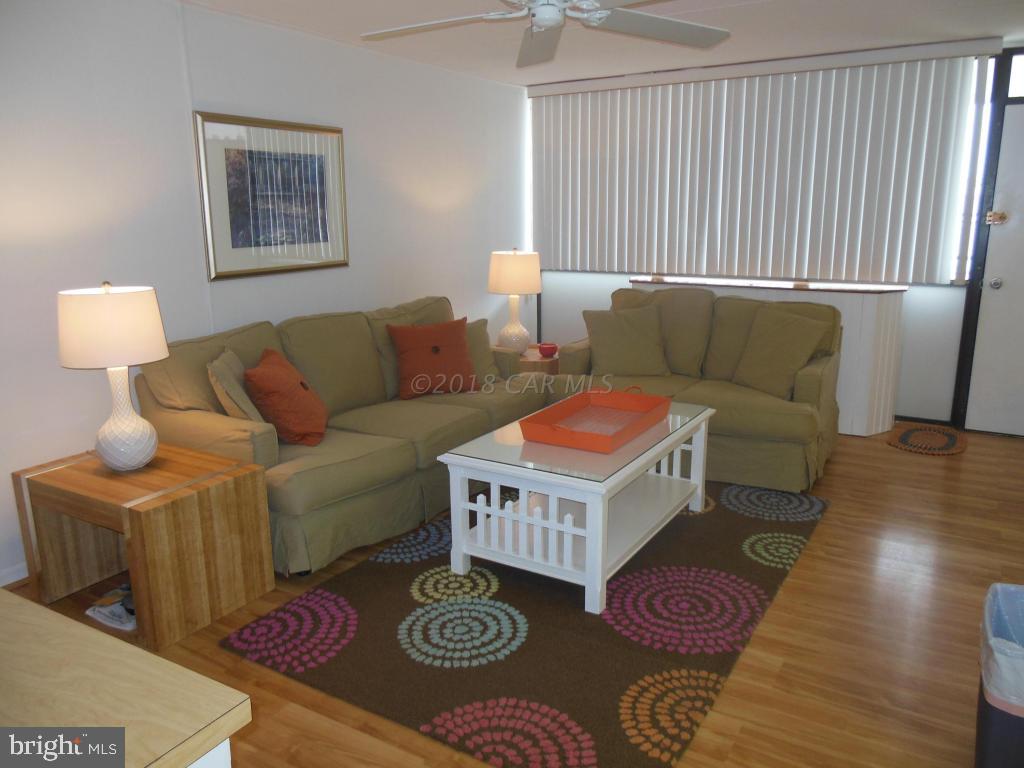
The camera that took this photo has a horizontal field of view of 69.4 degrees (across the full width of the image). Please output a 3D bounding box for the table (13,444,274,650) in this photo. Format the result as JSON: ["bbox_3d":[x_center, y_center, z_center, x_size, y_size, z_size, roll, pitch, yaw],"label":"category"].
[{"bbox_3d":[-1.431,0.577,2.909,0.799,0.514,0.514,8,16,31],"label":"table"}]

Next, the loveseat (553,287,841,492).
[{"bbox_3d":[1.125,-0.052,4.543,1.542,0.912,1.013,8,16,31],"label":"loveseat"}]

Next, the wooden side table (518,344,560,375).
[{"bbox_3d":[0.038,0.013,5.180,0.790,0.507,0.514,8,16,31],"label":"wooden side table"}]

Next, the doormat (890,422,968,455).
[{"bbox_3d":[2.674,0.343,4.761,0.455,0.010,0.781,8,16,31],"label":"doormat"}]

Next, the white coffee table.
[{"bbox_3d":[0.354,0.458,3.343,0.732,0.504,1.219,8,16,31],"label":"white coffee table"}]

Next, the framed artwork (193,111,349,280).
[{"bbox_3d":[-1.240,-0.998,3.986,0.030,0.797,0.991,8,16,31],"label":"framed artwork"}]

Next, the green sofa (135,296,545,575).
[{"bbox_3d":[-0.722,0.102,3.998,0.983,0.909,2.064,8,16,31],"label":"green sofa"}]

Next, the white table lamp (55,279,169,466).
[{"bbox_3d":[-1.482,-0.024,2.789,0.360,0.712,0.360,8,16,31],"label":"white table lamp"}]

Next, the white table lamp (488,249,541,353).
[{"bbox_3d":[0.022,-0.559,5.013,0.360,0.712,0.360,-1,14,0],"label":"white table lamp"}]

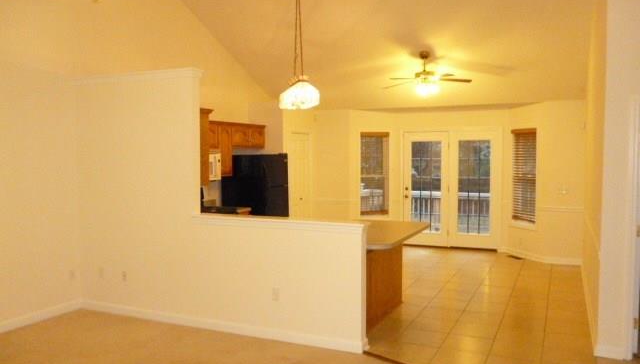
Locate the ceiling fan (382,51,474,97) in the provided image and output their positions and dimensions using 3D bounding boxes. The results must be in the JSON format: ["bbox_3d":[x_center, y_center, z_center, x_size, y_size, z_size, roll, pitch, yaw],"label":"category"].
[{"bbox_3d":[1.466,-1.496,7.215,1.300,0.620,1.300,1,3,25],"label":"ceiling fan"}]

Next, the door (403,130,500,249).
[{"bbox_3d":[2.305,0.118,9.210,1.720,2.100,0.090,1,3,25],"label":"door"}]

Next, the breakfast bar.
[{"bbox_3d":[0.492,0.934,5.151,0.880,0.915,1.460,1,3,25],"label":"breakfast bar"}]

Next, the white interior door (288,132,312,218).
[{"bbox_3d":[-0.336,0.158,9.046,0.070,2.060,0.840,1,3,25],"label":"white interior door"}]

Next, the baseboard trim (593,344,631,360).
[{"bbox_3d":[2.353,1.387,4.197,0.235,0.090,0.020,1,3,25],"label":"baseboard trim"}]

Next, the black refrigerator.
[{"bbox_3d":[-0.981,0.407,8.069,0.740,1.670,0.800,1,3,25],"label":"black refrigerator"}]

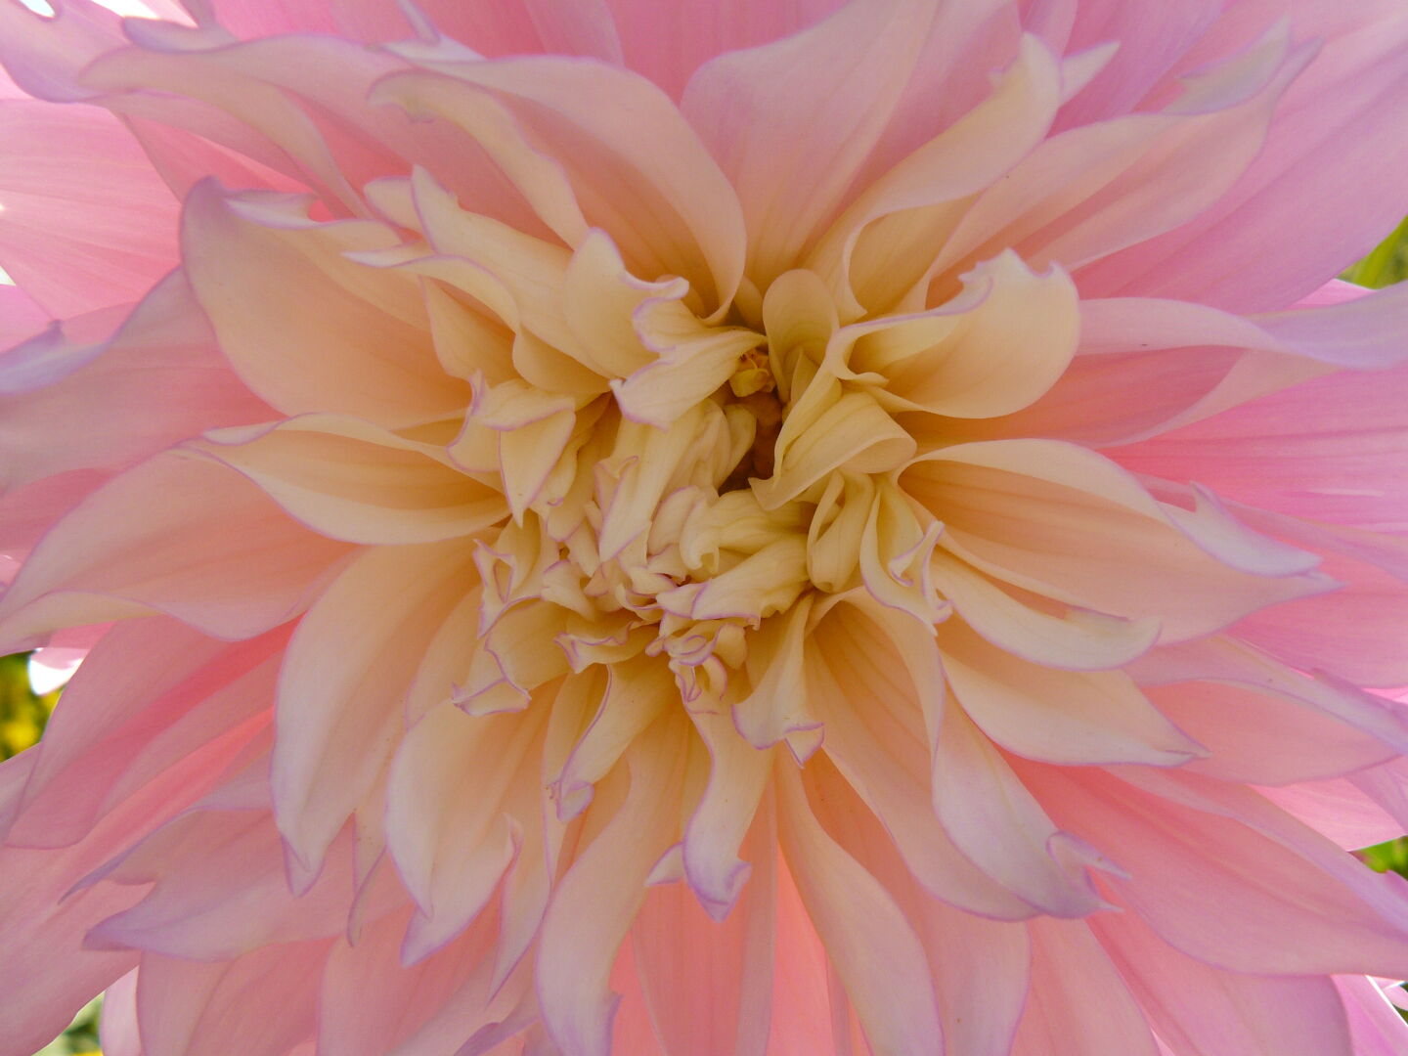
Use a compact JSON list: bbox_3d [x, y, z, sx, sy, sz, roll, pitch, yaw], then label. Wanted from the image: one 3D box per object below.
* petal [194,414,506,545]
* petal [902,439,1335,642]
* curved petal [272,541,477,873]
[{"bbox_3d":[-0.054,-0.007,0.250,0.048,0.019,0.020,11,0,0],"label":"petal"},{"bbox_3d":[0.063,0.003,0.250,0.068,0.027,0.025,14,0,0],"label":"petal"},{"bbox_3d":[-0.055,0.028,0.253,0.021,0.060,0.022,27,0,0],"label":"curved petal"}]

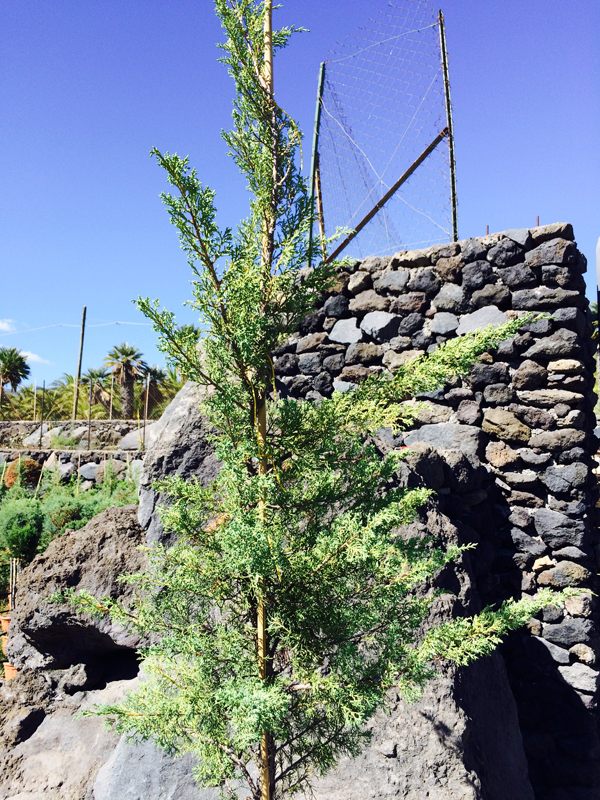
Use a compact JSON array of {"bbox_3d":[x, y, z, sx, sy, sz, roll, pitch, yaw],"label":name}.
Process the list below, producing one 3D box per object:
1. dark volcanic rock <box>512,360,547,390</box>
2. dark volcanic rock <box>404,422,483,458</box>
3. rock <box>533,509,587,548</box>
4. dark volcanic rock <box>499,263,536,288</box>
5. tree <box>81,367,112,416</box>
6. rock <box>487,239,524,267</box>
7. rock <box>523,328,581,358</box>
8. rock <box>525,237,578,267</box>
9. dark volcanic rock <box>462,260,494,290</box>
[{"bbox_3d":[1.438,-0.153,4.199,0.200,0.183,0.200,-4,-9,27],"label":"dark volcanic rock"},{"bbox_3d":[1.017,0.287,4.750,0.523,0.273,0.360,-3,-7,29],"label":"dark volcanic rock"},{"bbox_3d":[1.567,0.773,4.032,0.288,0.227,0.250,-4,-9,27],"label":"rock"},{"bbox_3d":[1.479,-0.847,4.557,0.236,0.178,0.240,-3,-7,29],"label":"dark volcanic rock"},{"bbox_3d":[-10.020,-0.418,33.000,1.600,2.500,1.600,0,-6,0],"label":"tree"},{"bbox_3d":[1.337,-0.960,4.361,0.235,0.182,0.200,-4,-9,27],"label":"rock"},{"bbox_3d":[1.666,-0.374,4.439,0.339,0.197,0.300,-3,-7,29],"label":"rock"},{"bbox_3d":[1.598,-0.943,4.258,0.315,0.189,0.260,-4,-9,27],"label":"rock"},{"bbox_3d":[1.246,-0.869,4.677,0.210,0.211,0.220,-3,-7,29],"label":"dark volcanic rock"}]

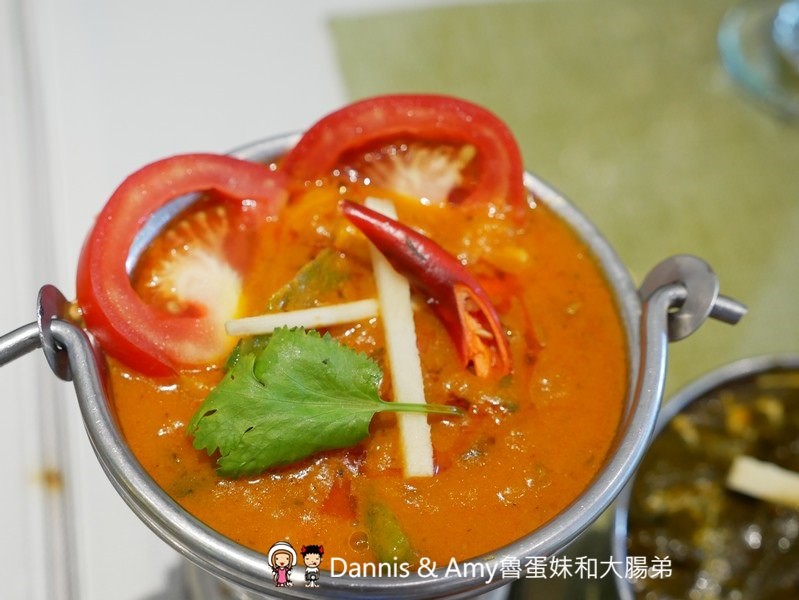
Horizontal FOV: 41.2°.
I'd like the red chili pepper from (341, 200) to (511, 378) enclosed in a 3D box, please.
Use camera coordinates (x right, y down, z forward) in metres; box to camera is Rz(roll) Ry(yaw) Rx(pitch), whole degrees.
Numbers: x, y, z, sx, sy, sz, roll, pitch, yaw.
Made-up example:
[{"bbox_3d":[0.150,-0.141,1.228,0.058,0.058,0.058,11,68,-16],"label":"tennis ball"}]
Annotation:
[{"bbox_3d":[0.008,-0.004,0.256,0.016,0.017,0.059,-28,62,-24],"label":"red chili pepper"}]

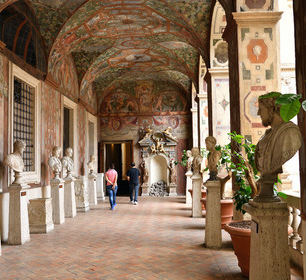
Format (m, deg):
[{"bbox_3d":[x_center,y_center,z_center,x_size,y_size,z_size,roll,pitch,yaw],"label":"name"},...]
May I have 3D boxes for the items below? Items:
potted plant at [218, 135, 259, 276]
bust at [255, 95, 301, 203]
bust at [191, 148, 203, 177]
[{"bbox_3d":[1.360,0.885,5.043,0.980,1.967,0.950,-1,-4,3],"label":"potted plant"},{"bbox_3d":[1.060,0.061,3.177,0.310,0.924,0.520,-1,-4,0],"label":"bust"},{"bbox_3d":[1.380,0.688,11.713,0.360,0.900,0.550,-1,-4,2],"label":"bust"}]

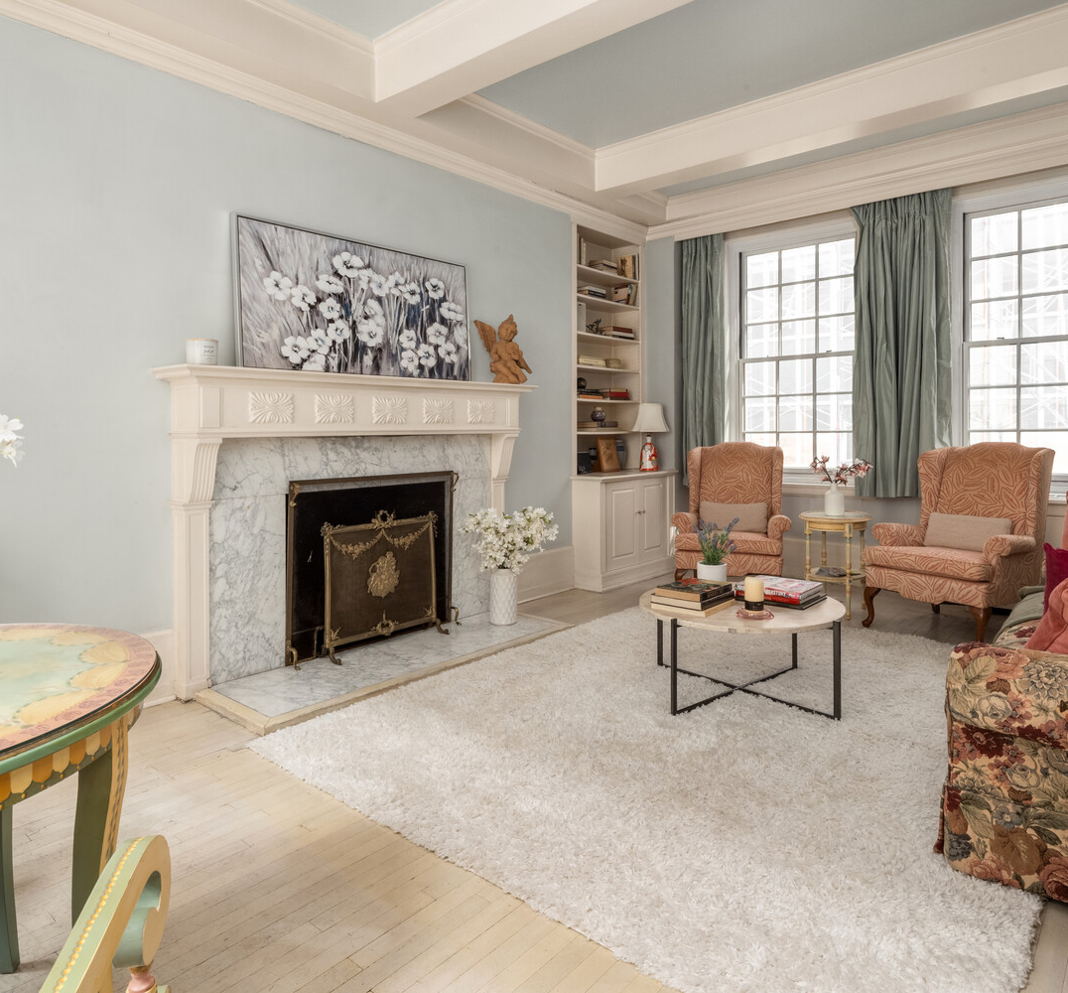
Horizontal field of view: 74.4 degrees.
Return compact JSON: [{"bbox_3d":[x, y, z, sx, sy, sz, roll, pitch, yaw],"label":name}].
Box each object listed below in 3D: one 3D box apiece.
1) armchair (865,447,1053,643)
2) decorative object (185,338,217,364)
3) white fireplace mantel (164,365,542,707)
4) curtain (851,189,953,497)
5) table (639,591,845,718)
[{"bbox_3d":[2.500,0.239,4.190,0.820,1.070,0.760,-3,5,-39],"label":"armchair"},{"bbox_3d":[-1.454,-0.618,3.071,0.122,0.130,0.122,2,4,42],"label":"decorative object"},{"bbox_3d":[-0.803,0.105,3.700,0.340,1.430,2.090,3,5,41],"label":"white fireplace mantel"},{"bbox_3d":[2.539,-1.027,4.866,0.640,2.080,0.130,2,4,37],"label":"curtain"},{"bbox_3d":[0.900,0.654,3.100,0.890,0.410,0.890,0,3,0],"label":"table"}]

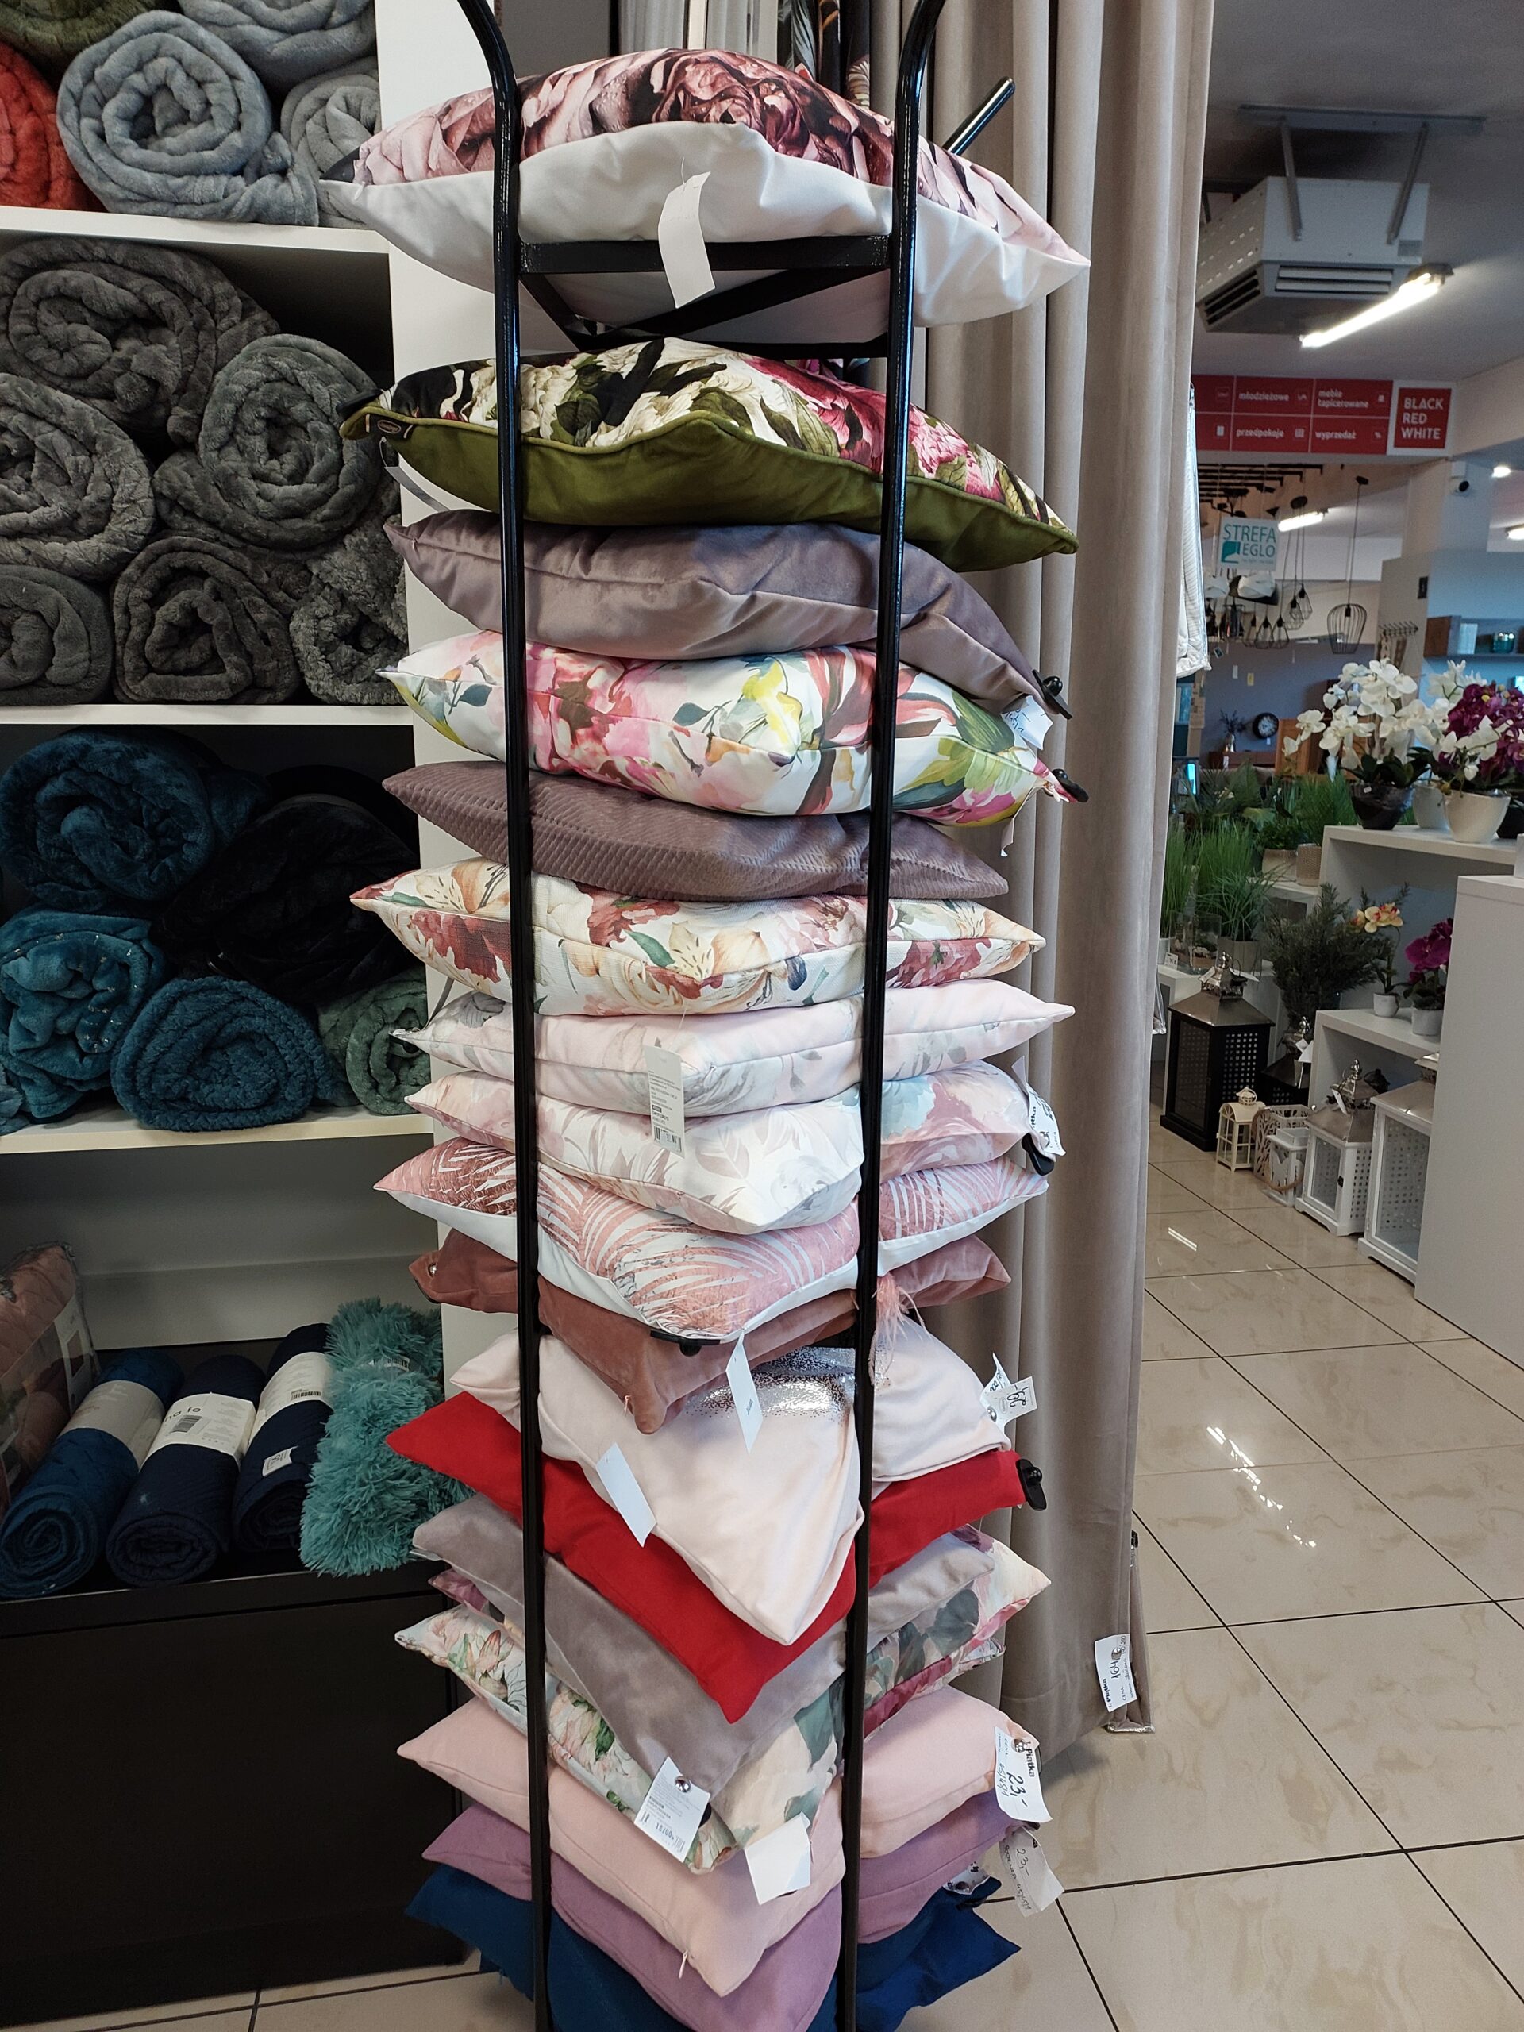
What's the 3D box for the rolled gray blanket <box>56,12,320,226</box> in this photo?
[{"bbox_3d":[-0.536,-0.820,1.618,0.210,0.175,0.400,-2,12,-11],"label":"rolled gray blanket"}]

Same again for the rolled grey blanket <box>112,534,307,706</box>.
[{"bbox_3d":[-0.573,-0.424,1.802,0.175,0.156,0.450,-2,12,-10],"label":"rolled grey blanket"}]

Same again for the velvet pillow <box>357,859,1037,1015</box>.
[{"bbox_3d":[-0.056,-0.072,1.393,0.405,0.125,0.405,12,15,40],"label":"velvet pillow"}]

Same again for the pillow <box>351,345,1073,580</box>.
[{"bbox_3d":[-0.038,-0.439,1.329,0.430,0.150,0.430,18,15,41],"label":"pillow"}]

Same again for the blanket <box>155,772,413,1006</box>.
[{"bbox_3d":[-0.527,-0.161,1.905,0.260,0.213,0.450,-2,12,-10],"label":"blanket"}]

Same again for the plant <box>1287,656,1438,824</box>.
[{"bbox_3d":[1.677,-0.764,4.600,0.330,0.475,0.350,-2,12,-10],"label":"plant"}]

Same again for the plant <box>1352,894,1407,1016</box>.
[{"bbox_3d":[1.738,-0.164,4.593,0.105,0.323,0.125,-11,17,-42],"label":"plant"}]

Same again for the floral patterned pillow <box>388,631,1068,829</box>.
[{"bbox_3d":[-0.028,-0.241,1.380,0.420,0.130,0.420,16,14,34],"label":"floral patterned pillow"}]

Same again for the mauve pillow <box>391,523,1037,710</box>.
[{"bbox_3d":[-0.039,-0.333,1.386,0.425,0.140,0.425,13,17,43],"label":"mauve pillow"}]

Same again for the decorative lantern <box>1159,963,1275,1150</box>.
[{"bbox_3d":[1.401,0.102,5.044,0.225,0.570,0.260,-3,12,-14],"label":"decorative lantern"}]

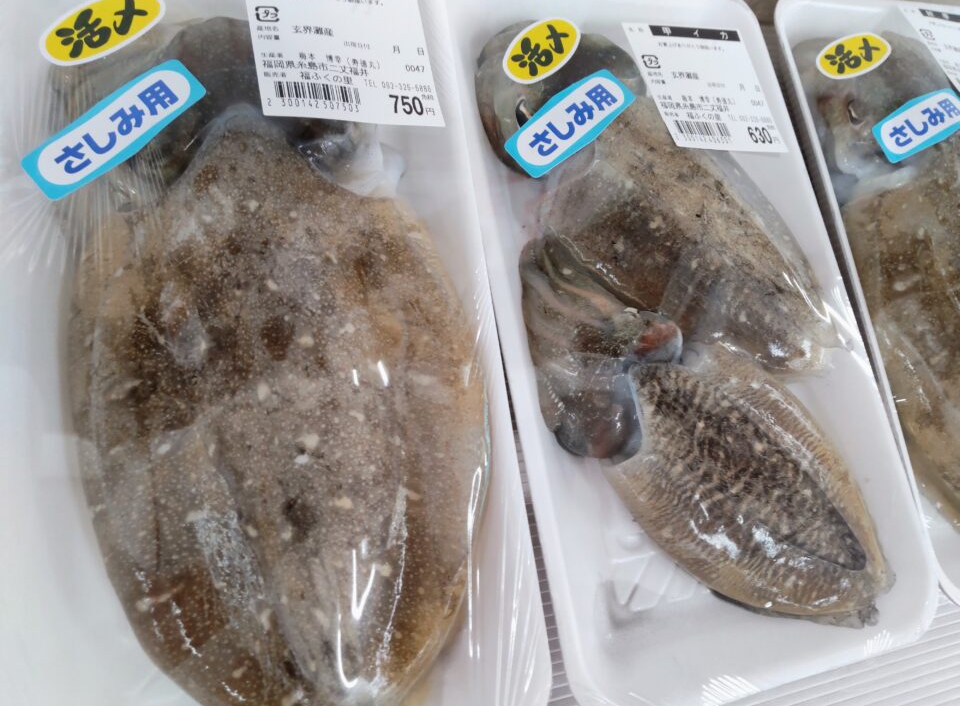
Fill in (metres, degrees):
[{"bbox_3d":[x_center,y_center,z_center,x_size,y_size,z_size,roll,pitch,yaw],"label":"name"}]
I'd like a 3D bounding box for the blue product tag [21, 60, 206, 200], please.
[{"bbox_3d":[-0.100,-0.062,0.184,0.018,0.002,0.053,44,73,-3],"label":"blue product tag"}]

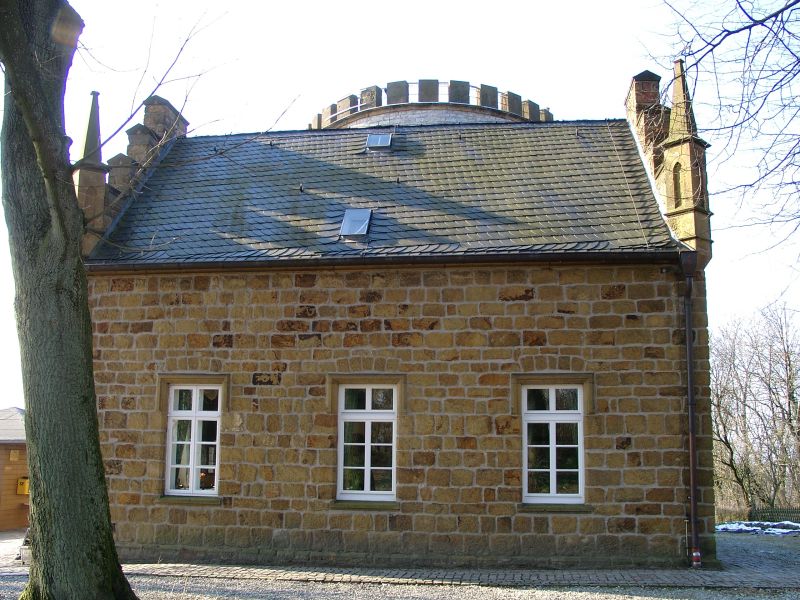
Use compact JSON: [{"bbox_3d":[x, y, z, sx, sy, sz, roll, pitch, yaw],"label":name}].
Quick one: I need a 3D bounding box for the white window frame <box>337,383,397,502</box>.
[{"bbox_3d":[-0.468,2.089,11.559,0.872,1.682,0.120,-1,-6,8],"label":"white window frame"}]

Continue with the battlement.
[{"bbox_3d":[1.468,-7.551,36.983,11.188,1.134,11.188,0,-6,2],"label":"battlement"}]

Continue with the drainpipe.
[{"bbox_3d":[3.988,1.440,10.708,0.200,4.281,0.200,-1,-6,8],"label":"drainpipe"}]

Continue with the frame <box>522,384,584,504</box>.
[{"bbox_3d":[2.176,2.049,11.204,0.879,1.665,0.120,-1,-6,8],"label":"frame"}]

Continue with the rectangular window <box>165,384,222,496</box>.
[{"bbox_3d":[-3.091,2.118,11.912,0.860,1.649,0.120,-1,-6,8],"label":"rectangular window"}]

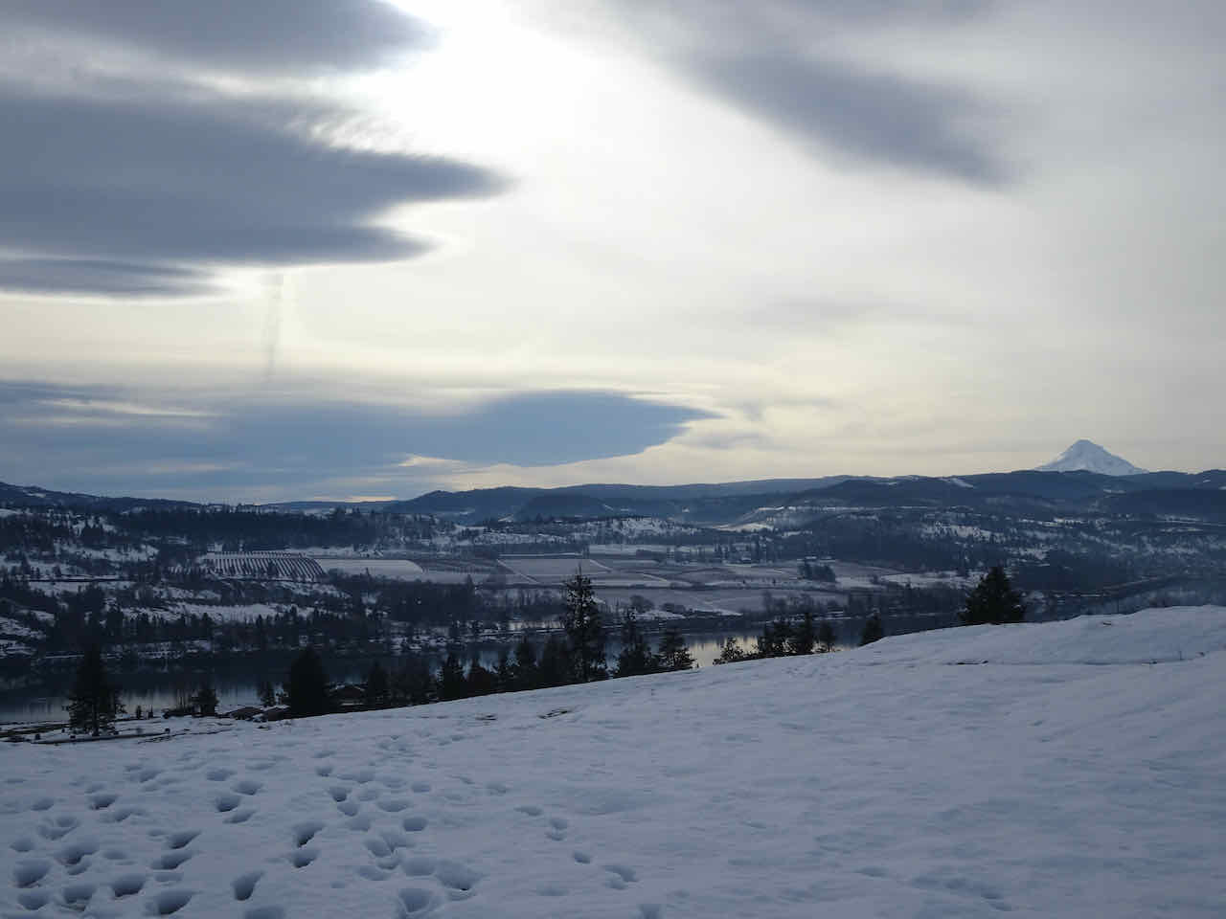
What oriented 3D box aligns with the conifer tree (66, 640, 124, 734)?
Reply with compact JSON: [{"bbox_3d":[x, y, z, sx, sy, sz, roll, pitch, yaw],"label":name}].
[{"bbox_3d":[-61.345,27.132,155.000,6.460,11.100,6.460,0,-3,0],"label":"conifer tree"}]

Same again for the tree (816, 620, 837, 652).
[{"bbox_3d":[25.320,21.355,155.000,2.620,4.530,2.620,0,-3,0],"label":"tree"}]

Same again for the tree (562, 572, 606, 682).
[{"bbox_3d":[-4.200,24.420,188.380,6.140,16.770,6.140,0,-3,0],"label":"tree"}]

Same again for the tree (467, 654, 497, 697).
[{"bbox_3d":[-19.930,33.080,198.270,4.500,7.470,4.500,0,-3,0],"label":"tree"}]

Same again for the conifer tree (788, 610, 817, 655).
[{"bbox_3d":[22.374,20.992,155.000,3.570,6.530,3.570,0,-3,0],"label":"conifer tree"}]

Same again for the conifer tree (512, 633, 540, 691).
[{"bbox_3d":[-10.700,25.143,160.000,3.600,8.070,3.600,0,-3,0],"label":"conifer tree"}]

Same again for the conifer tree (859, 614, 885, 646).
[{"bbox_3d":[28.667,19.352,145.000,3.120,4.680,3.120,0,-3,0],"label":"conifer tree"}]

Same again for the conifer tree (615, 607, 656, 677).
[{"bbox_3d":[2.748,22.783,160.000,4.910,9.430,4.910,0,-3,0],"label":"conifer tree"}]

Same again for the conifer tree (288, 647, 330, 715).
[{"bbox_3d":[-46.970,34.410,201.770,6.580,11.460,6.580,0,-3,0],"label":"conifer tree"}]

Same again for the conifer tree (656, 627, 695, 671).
[{"bbox_3d":[8.620,26.760,182.850,5.190,6.890,5.190,0,-3,0],"label":"conifer tree"}]

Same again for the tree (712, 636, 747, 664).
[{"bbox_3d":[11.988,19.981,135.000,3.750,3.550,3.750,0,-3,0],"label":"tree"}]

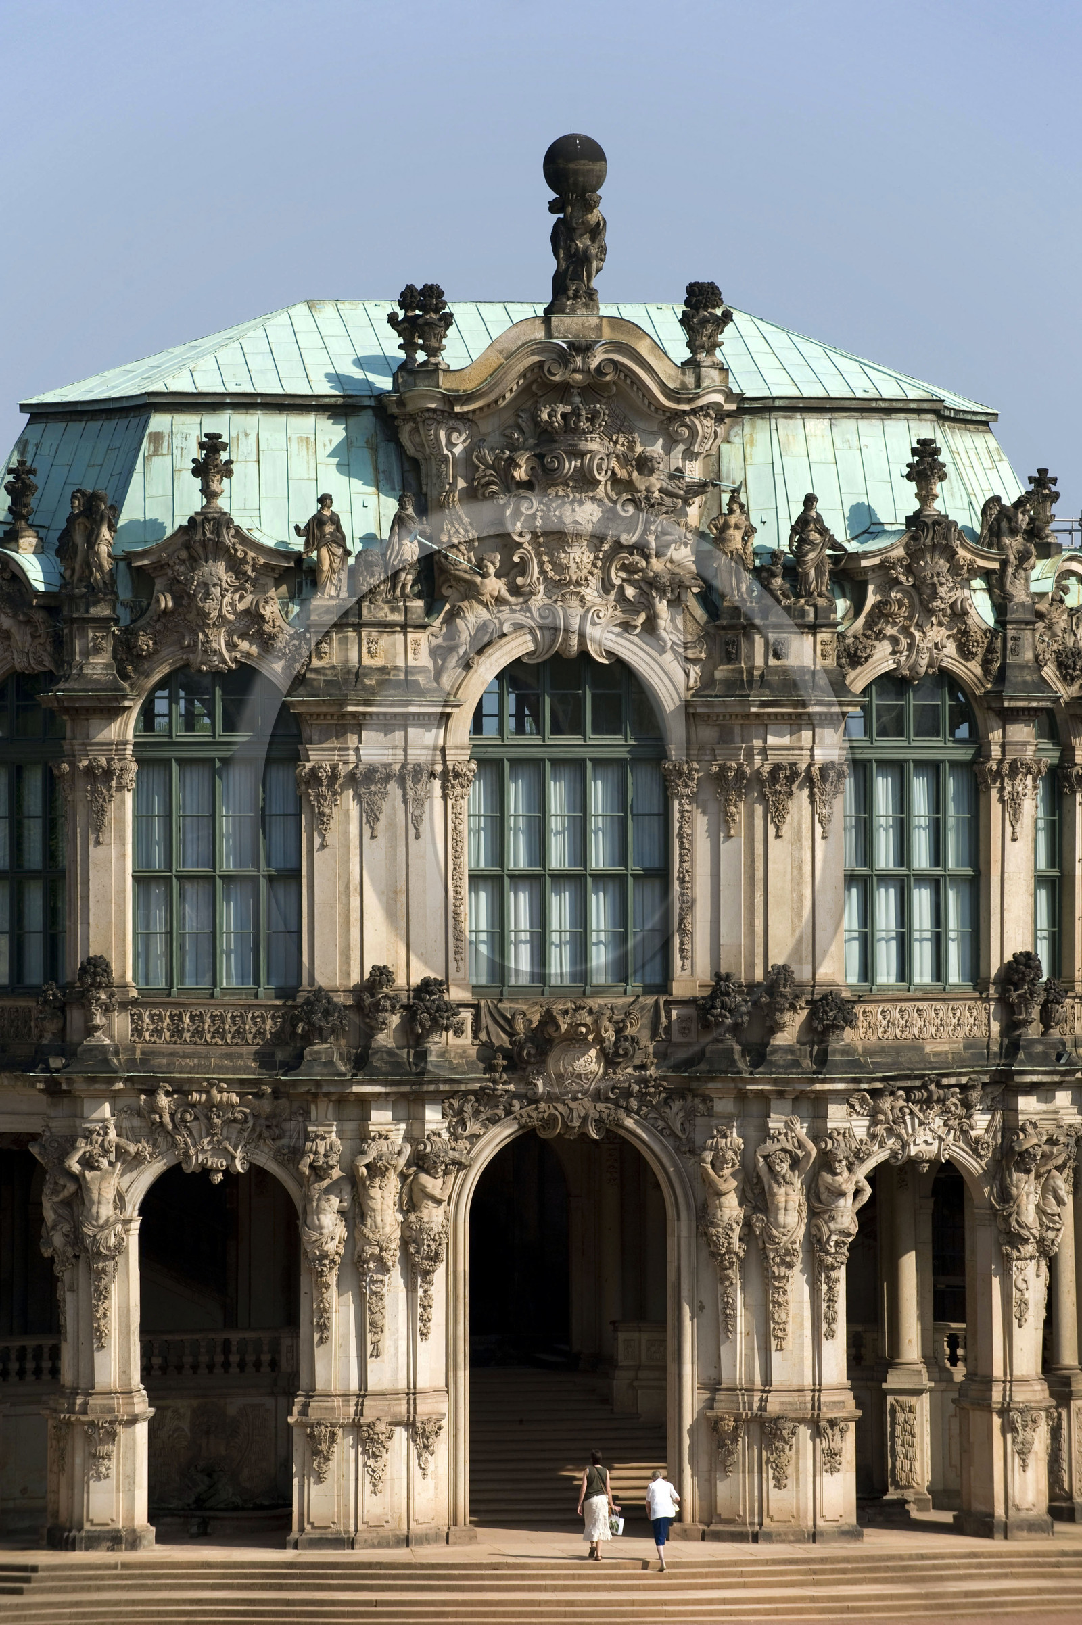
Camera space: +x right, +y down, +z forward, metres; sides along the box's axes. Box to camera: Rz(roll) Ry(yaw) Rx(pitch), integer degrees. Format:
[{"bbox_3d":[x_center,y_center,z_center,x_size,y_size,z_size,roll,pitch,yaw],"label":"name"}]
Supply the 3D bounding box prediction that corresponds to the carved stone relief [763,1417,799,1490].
[{"bbox_3d":[3.751,10.064,134.400,0.540,1.140,0.250,0,0,-5],"label":"carved stone relief"}]

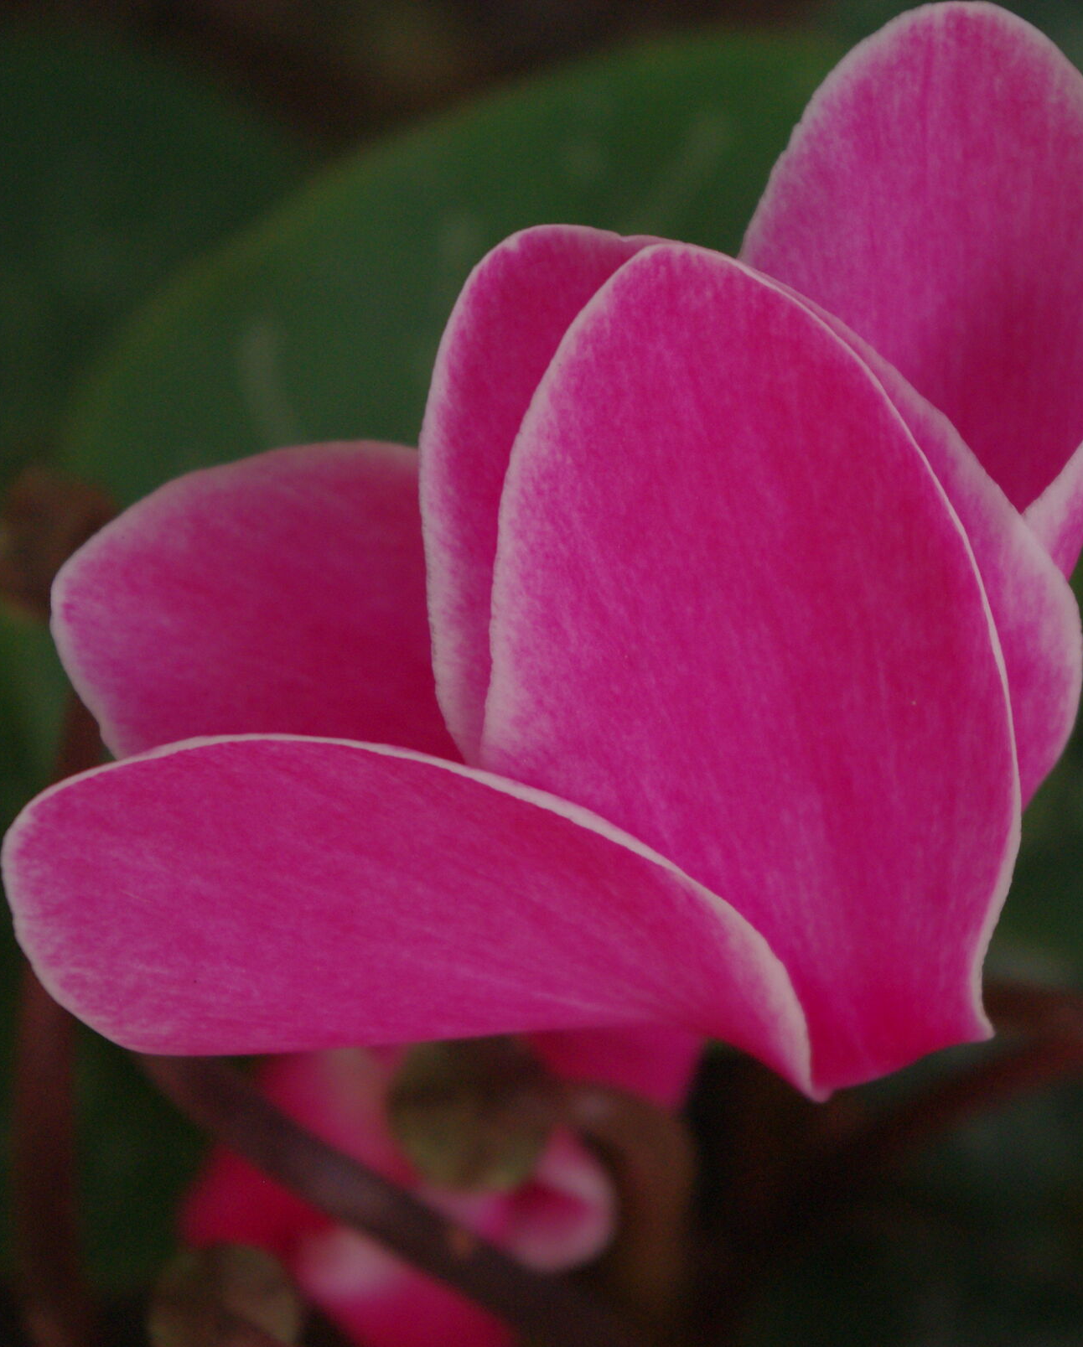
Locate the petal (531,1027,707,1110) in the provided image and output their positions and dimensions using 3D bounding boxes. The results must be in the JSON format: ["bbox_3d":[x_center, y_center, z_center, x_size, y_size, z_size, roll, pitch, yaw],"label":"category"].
[{"bbox_3d":[0.005,0.027,0.330,0.016,0.014,0.009,4,18,-6],"label":"petal"}]

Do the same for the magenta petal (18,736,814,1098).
[{"bbox_3d":[-0.008,0.015,0.283,0.050,0.016,0.020,12,76,-9],"label":"magenta petal"}]

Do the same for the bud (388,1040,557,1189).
[{"bbox_3d":[-0.005,0.032,0.335,0.011,0.011,0.011,0,33,0],"label":"bud"}]

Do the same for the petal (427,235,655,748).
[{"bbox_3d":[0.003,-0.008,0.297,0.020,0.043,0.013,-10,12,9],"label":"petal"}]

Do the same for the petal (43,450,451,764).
[{"bbox_3d":[-0.015,-0.001,0.305,0.039,0.014,0.022,25,63,-6],"label":"petal"}]

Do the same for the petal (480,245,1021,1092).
[{"bbox_3d":[0.013,0.000,0.285,0.030,0.052,0.014,-13,12,-4],"label":"petal"}]

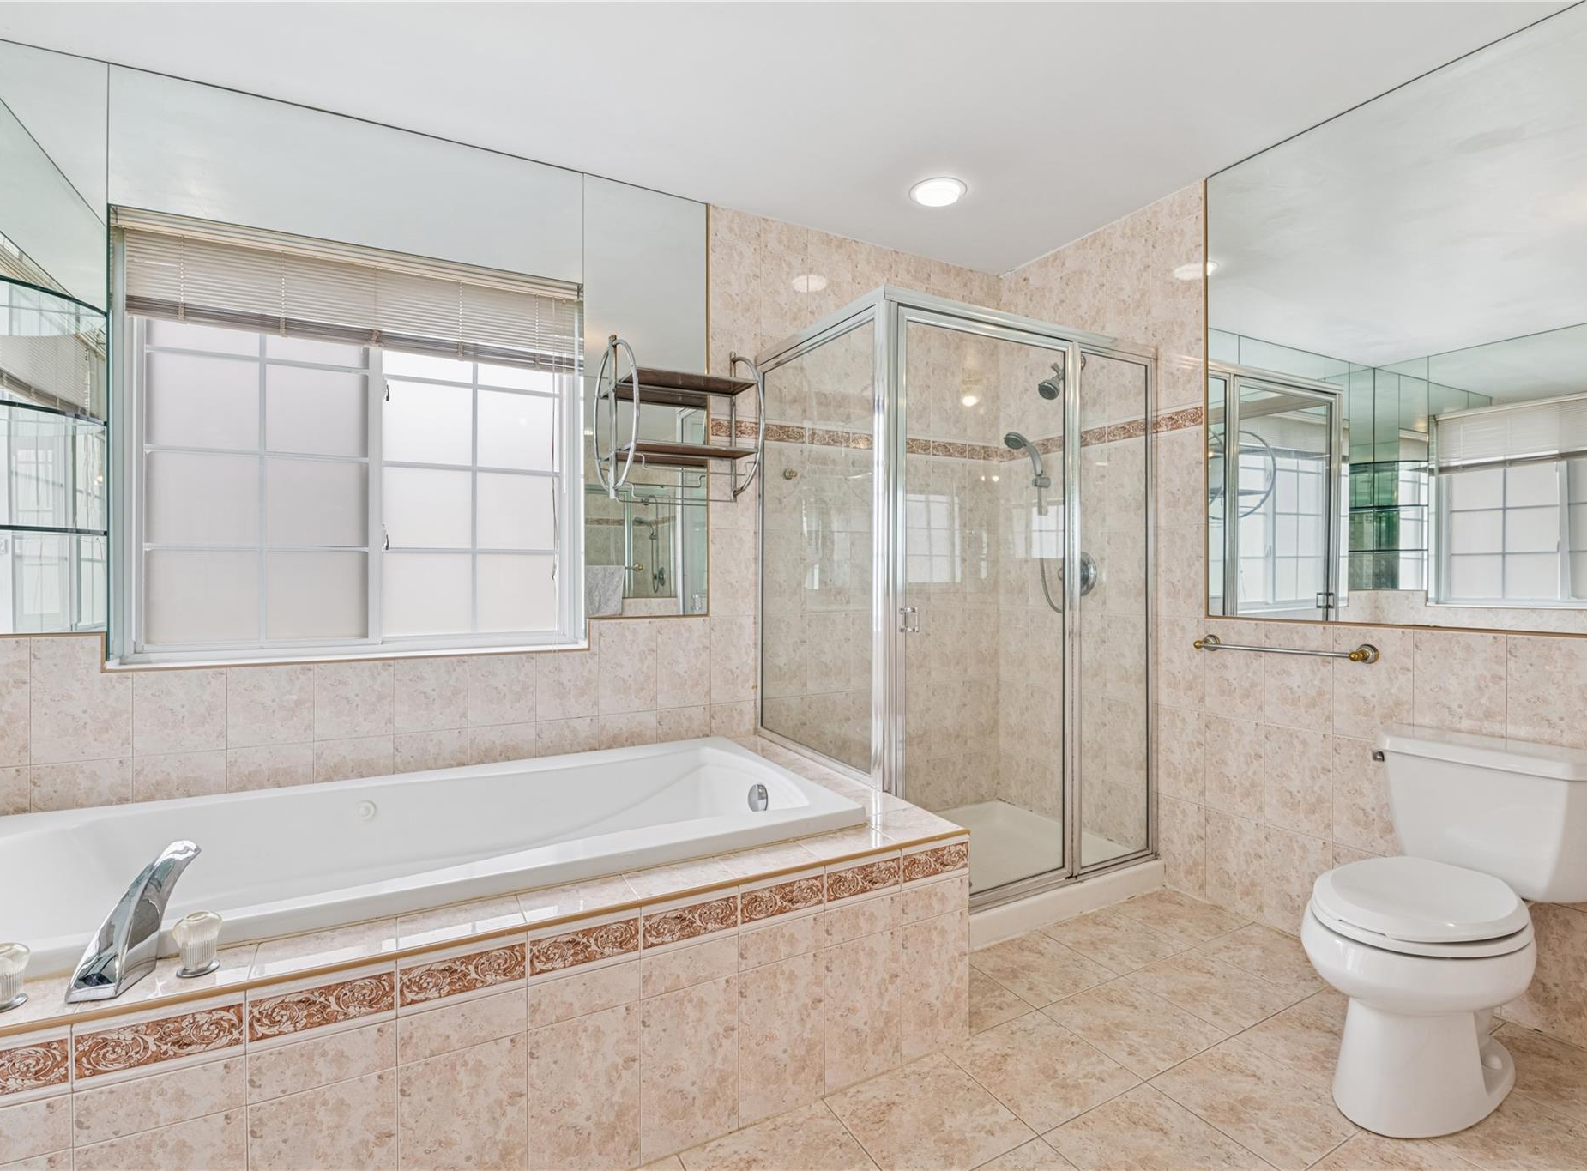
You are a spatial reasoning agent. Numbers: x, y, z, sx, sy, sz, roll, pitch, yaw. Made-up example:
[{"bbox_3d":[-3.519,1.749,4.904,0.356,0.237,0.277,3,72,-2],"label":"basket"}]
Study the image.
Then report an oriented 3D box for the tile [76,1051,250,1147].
[{"bbox_3d":[-0.893,0.726,1.038,0.203,0.077,0.010,-1,1,-28],"label":"tile"}]

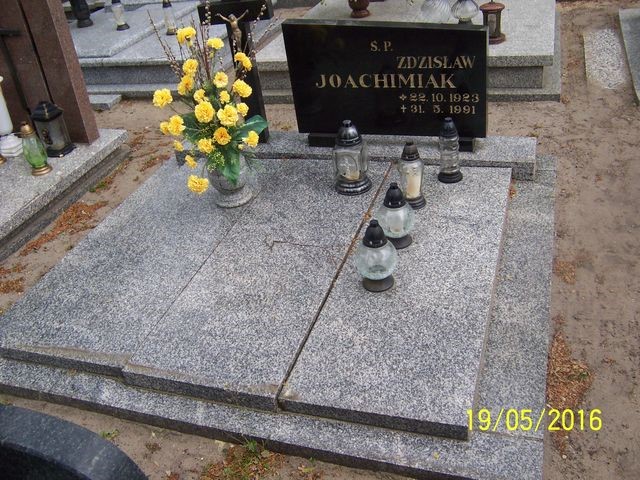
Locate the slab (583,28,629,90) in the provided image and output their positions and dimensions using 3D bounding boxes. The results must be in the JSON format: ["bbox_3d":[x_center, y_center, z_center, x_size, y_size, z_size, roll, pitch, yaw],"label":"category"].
[{"bbox_3d":[1.800,-1.165,3.889,0.204,0.047,1.085,6,37,19],"label":"slab"}]

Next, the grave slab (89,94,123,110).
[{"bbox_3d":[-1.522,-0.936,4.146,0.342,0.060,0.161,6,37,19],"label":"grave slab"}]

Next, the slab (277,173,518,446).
[{"bbox_3d":[0.364,0.089,2.223,0.532,0.055,1.424,6,37,19],"label":"slab"}]

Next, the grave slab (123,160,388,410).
[{"bbox_3d":[-0.139,0.045,2.384,0.520,0.055,1.434,6,37,19],"label":"grave slab"}]

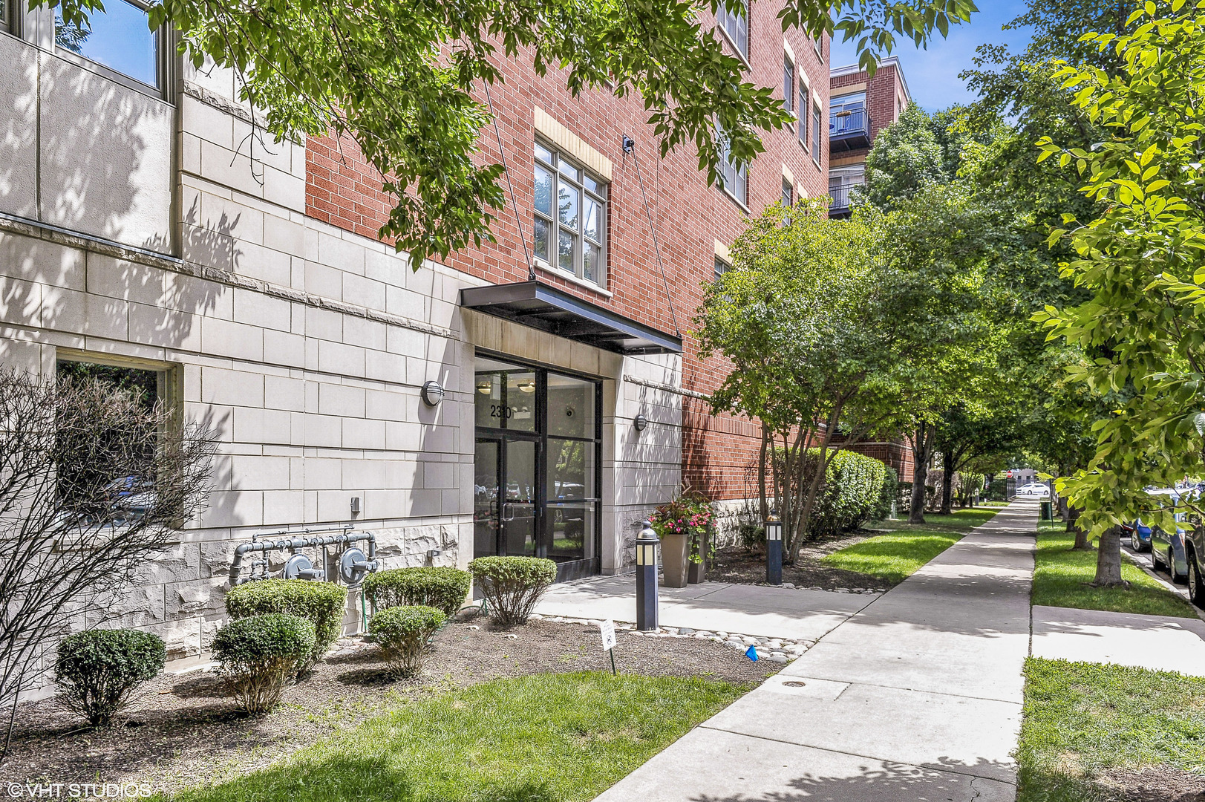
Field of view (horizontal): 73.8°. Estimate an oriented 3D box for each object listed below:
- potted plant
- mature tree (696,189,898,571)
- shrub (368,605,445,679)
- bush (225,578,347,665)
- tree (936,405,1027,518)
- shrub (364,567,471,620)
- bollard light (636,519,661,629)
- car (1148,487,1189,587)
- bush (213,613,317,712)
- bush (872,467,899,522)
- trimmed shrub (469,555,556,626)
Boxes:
[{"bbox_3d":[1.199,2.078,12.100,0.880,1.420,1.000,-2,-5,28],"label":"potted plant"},{"bbox_3d":[3.678,-0.320,15.668,3.750,6.750,3.750,-3,-6,28],"label":"mature tree"},{"bbox_3d":[-1.560,1.888,6.409,0.610,0.550,0.610,0,-6,0],"label":"shrub"},{"bbox_3d":[-2.517,1.805,6.433,0.860,0.720,0.930,-3,-6,28],"label":"bush"},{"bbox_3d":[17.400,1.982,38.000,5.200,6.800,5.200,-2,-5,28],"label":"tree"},{"bbox_3d":[-1.737,1.921,7.500,0.940,0.740,1.000,-2,-5,28],"label":"shrub"},{"bbox_3d":[0.475,1.818,8.360,0.240,1.120,0.240,-2,-5,28],"label":"bollard light"},{"bbox_3d":[11.048,2.387,14.332,1.820,1.520,4.500,-3,-6,28],"label":"car"},{"bbox_3d":[-2.294,1.757,5.427,0.650,0.620,0.650,-3,-6,28],"label":"bush"},{"bbox_3d":[11.250,3.750,32.200,1.500,2.150,1.600,-2,-5,29],"label":"bush"},{"bbox_3d":[-0.977,2.040,8.680,0.920,0.740,0.960,0,-4,0],"label":"trimmed shrub"}]

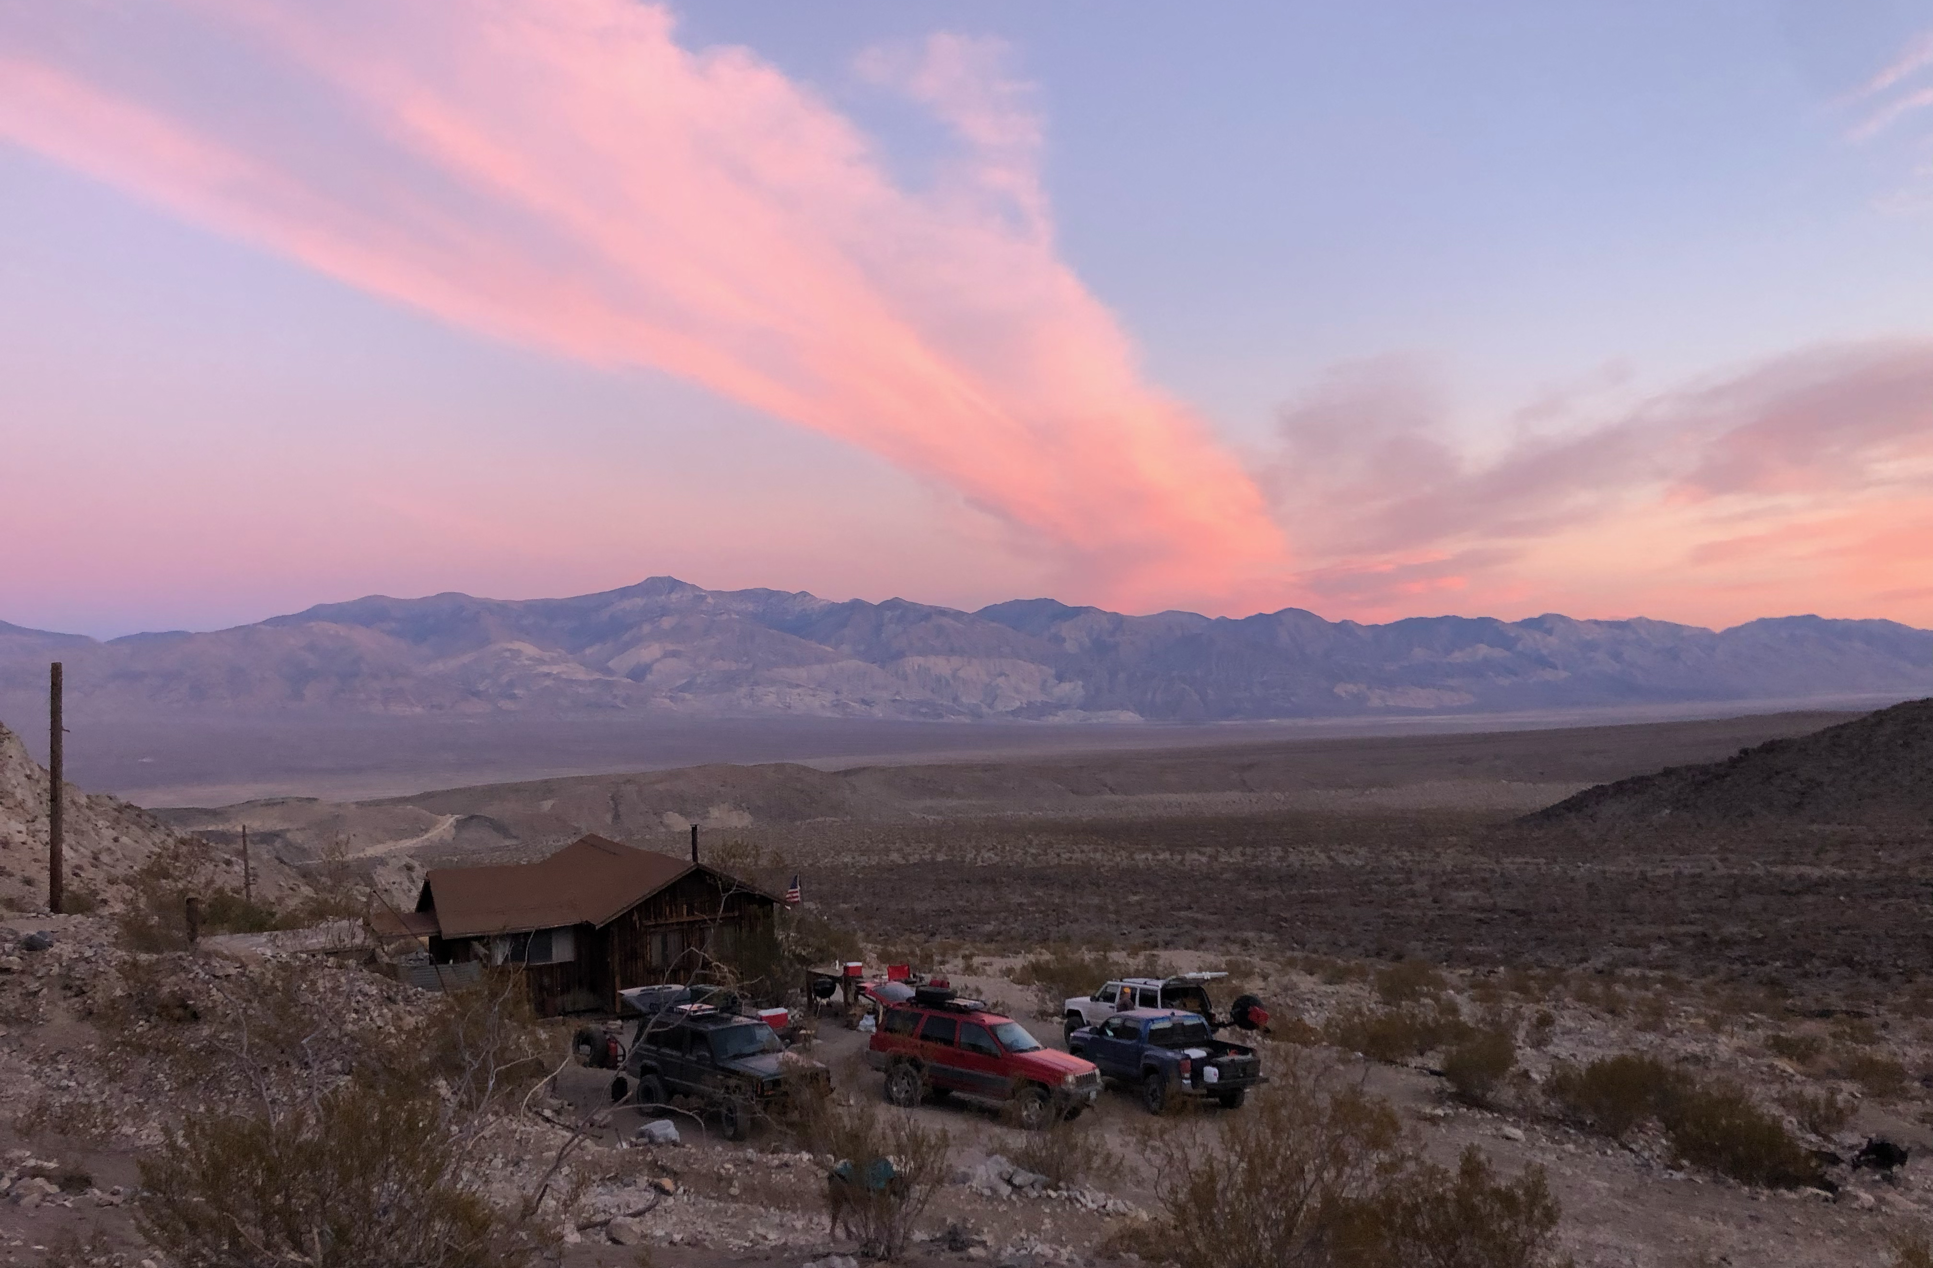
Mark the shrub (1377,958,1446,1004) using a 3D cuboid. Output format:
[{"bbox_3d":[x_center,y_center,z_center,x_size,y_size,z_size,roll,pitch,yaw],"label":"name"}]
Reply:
[{"bbox_3d":[14.481,11.329,51.000,2.200,1.450,1.980,0,-2,0],"label":"shrub"}]

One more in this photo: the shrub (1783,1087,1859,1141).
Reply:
[{"bbox_3d":[16.916,9.506,31.000,1.450,0.970,1.310,0,-2,0],"label":"shrub"}]

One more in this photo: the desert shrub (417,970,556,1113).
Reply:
[{"bbox_3d":[-8.692,7.319,28.339,2.450,2.500,2.300,1,-2,-17],"label":"desert shrub"}]

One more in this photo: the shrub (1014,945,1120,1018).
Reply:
[{"bbox_3d":[3.019,10.327,47.000,3.020,1.900,2.410,0,-2,0],"label":"shrub"}]

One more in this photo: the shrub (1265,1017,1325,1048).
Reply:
[{"bbox_3d":[8.610,10.358,40.812,1.500,0.800,1.300,0,-2,12],"label":"shrub"}]

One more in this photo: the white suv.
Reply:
[{"bbox_3d":[4.169,9.378,38.879,1.820,1.900,4.350,3,-7,-32],"label":"white suv"}]

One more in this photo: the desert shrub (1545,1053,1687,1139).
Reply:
[{"bbox_3d":[12.859,9.147,31.000,2.670,1.590,2.140,0,-2,0],"label":"desert shrub"}]

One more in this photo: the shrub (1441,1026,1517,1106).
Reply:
[{"bbox_3d":[11.247,9.387,34.325,1.570,1.600,1.500,-1,-2,18],"label":"shrub"}]

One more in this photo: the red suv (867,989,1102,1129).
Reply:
[{"bbox_3d":[0.360,8.149,29.816,4.520,1.930,1.820,0,-8,29],"label":"red suv"}]

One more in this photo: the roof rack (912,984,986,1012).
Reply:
[{"bbox_3d":[-0.340,7.171,30.385,1.250,0.340,1.080,0,-8,29],"label":"roof rack"}]

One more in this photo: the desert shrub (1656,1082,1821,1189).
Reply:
[{"bbox_3d":[13.338,8.525,27.027,2.650,1.700,2.100,-1,-2,26],"label":"desert shrub"}]

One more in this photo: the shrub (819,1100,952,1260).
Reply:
[{"bbox_3d":[-0.672,4.539,13.000,1.050,1.260,1.000,0,-2,0],"label":"shrub"}]

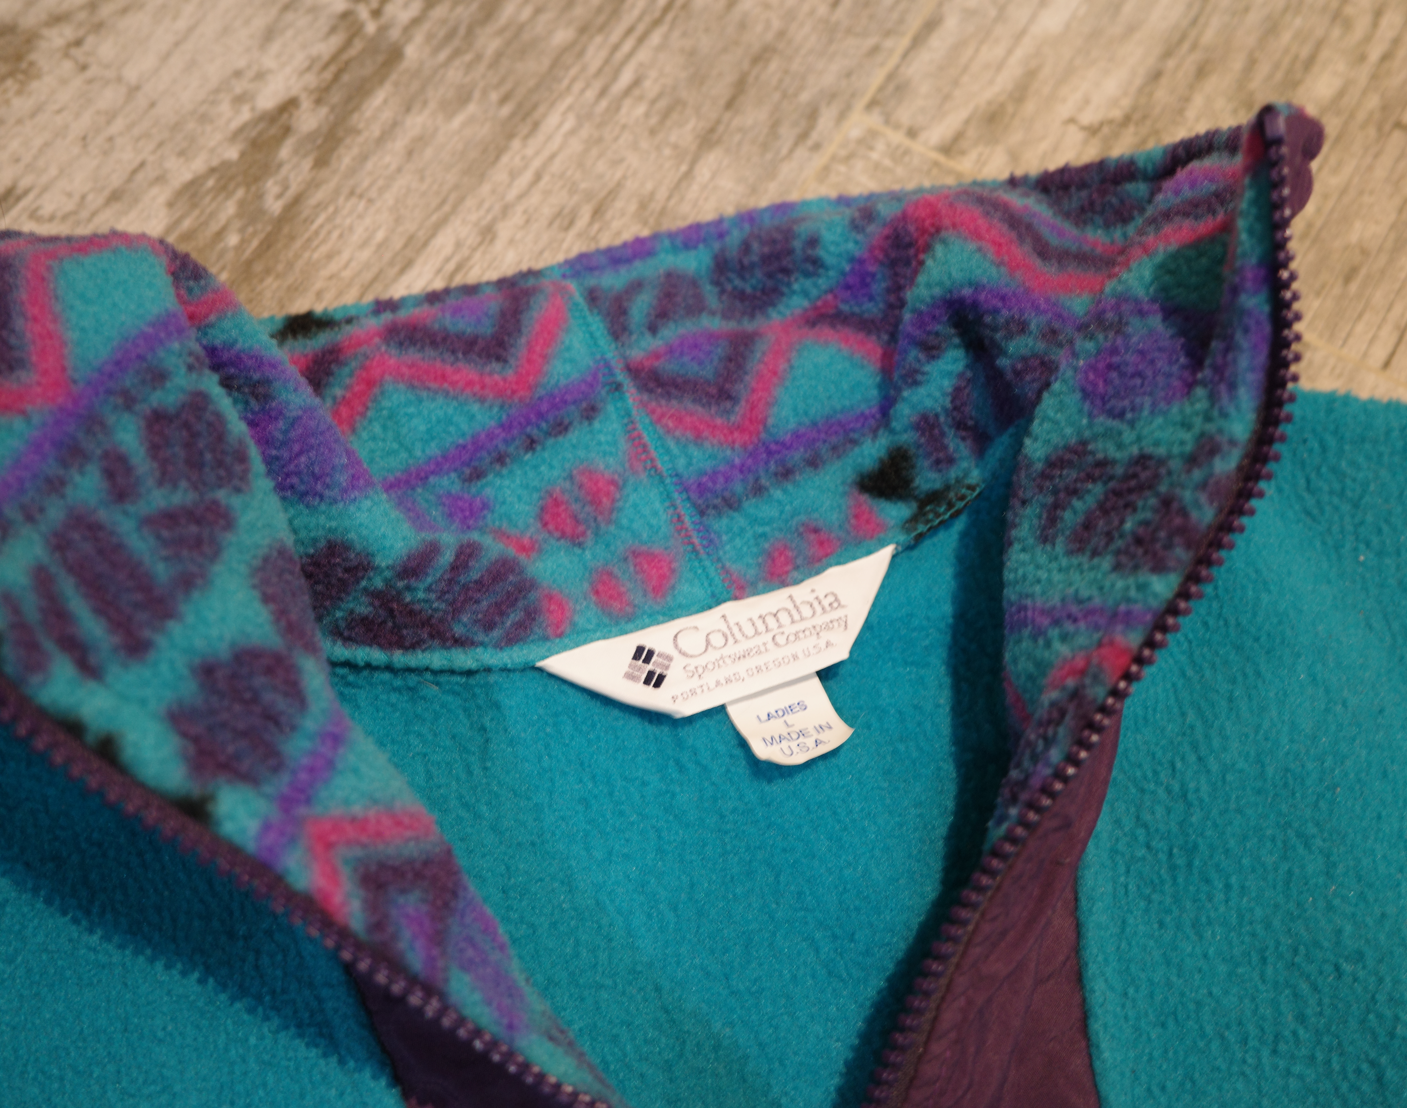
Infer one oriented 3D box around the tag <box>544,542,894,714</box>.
[{"bbox_3d":[0.006,0.018,0.348,0.073,0.005,0.020,-18,63,-8],"label":"tag"}]

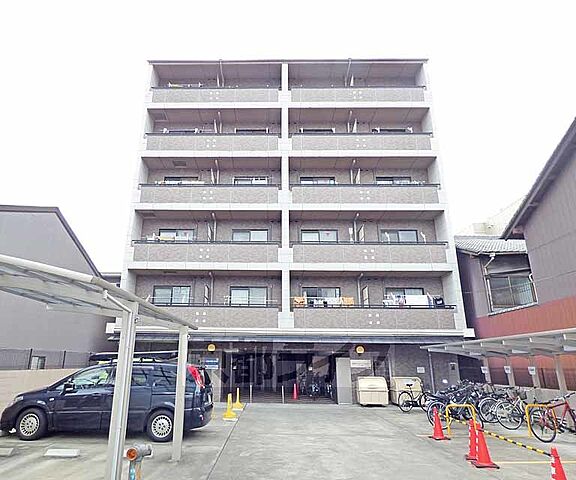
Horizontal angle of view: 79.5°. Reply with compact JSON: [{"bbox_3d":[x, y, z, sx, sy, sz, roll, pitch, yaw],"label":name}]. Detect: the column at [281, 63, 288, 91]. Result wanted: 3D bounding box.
[{"bbox_3d":[-0.113,-8.760,18.965,0.350,1.857,0.340,0,-18,0],"label":"column"}]

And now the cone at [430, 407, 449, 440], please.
[{"bbox_3d":[3.622,4.410,8.380,0.370,0.690,0.370,0,-18,0],"label":"cone"}]

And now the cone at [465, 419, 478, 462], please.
[{"bbox_3d":[3.600,3.902,6.839,0.370,0.690,0.370,0,-18,0],"label":"cone"}]

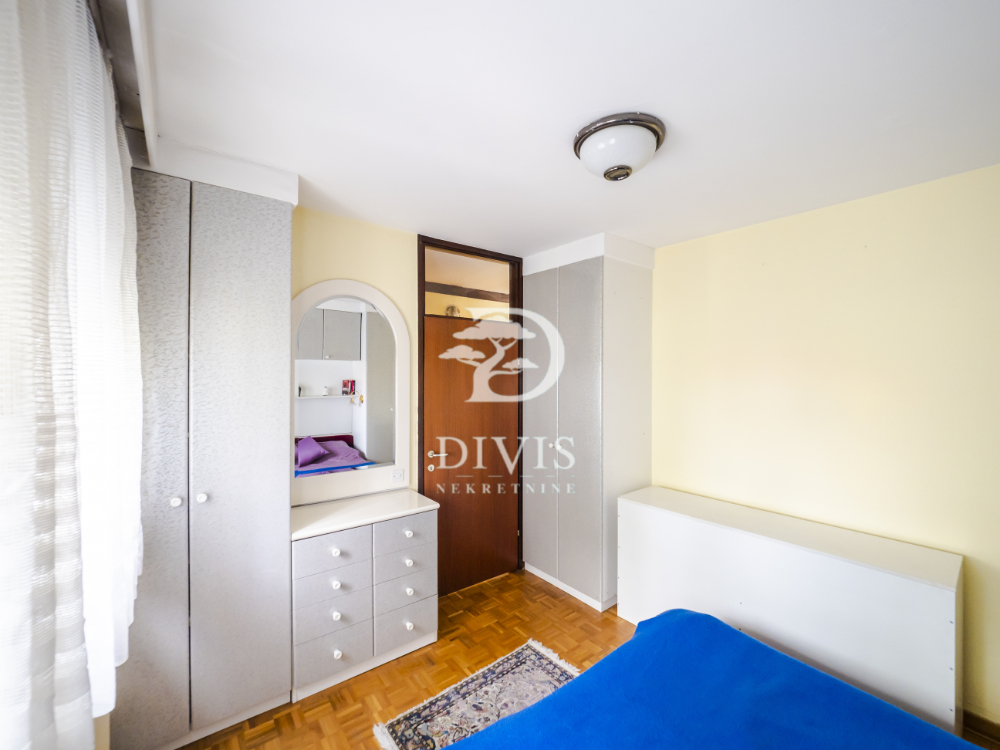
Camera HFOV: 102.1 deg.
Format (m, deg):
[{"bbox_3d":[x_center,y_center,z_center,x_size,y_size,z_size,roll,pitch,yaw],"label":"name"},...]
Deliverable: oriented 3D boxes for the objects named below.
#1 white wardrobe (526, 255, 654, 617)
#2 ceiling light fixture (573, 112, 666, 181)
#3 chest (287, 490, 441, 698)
[{"bbox_3d":[0.672,0.359,3.202,0.593,2.471,0.810,0,0,-38],"label":"white wardrobe"},{"bbox_3d":[0.485,-0.889,1.655,0.376,0.145,0.376,0,0,0],"label":"ceiling light fixture"},{"bbox_3d":[-0.804,1.194,2.362,0.800,0.832,0.430,0,0,-36],"label":"chest"}]

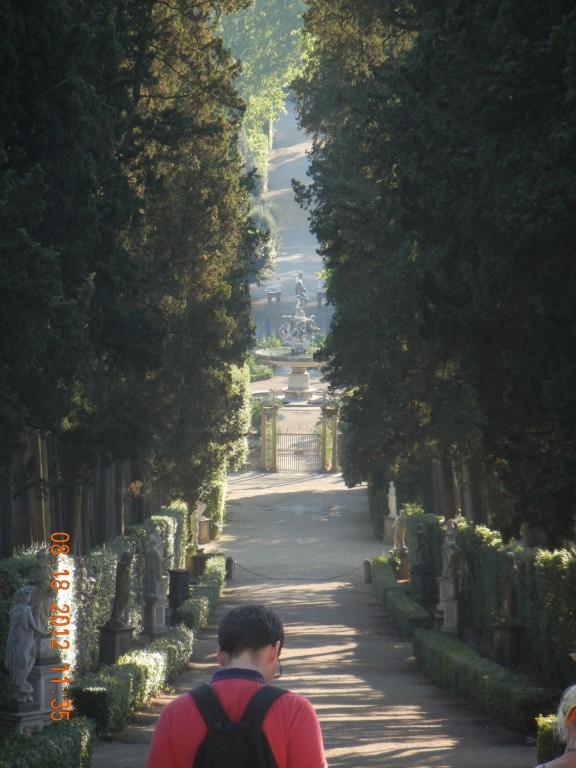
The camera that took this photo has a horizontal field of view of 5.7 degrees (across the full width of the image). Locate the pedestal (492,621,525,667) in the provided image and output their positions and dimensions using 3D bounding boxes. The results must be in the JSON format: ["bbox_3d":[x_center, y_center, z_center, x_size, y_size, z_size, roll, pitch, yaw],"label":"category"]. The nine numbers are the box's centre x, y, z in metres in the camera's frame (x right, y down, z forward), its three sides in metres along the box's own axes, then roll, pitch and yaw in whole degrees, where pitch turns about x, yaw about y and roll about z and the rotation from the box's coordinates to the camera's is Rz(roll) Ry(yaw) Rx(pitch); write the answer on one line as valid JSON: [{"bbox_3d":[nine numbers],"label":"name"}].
[{"bbox_3d":[5.450,6.552,144.000,0.620,1.150,0.620,3,6,33],"label":"pedestal"}]

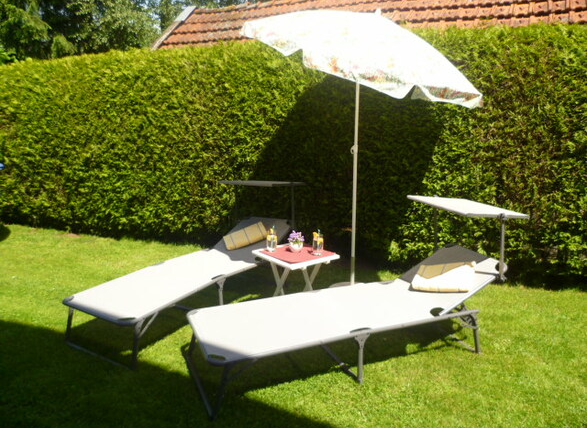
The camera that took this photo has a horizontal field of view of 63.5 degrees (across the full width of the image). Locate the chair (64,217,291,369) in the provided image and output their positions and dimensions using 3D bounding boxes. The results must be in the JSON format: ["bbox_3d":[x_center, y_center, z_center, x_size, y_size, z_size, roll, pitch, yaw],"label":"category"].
[{"bbox_3d":[-0.719,0.474,3.716,0.639,0.463,1.940,7,15,30],"label":"chair"}]

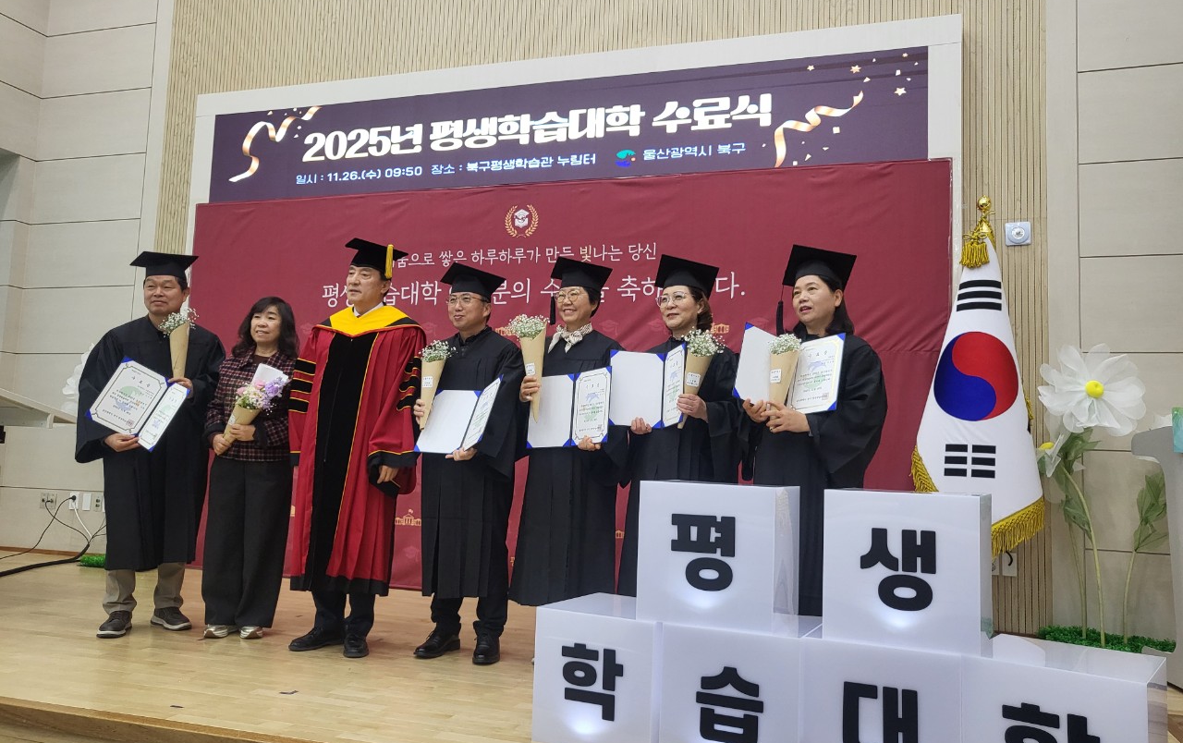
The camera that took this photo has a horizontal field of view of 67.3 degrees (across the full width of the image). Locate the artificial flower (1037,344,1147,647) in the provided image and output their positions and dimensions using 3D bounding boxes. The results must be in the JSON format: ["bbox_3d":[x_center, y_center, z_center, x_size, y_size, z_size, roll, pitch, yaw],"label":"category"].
[{"bbox_3d":[2.391,0.587,4.245,0.520,1.440,0.380,0,-5,17],"label":"artificial flower"}]

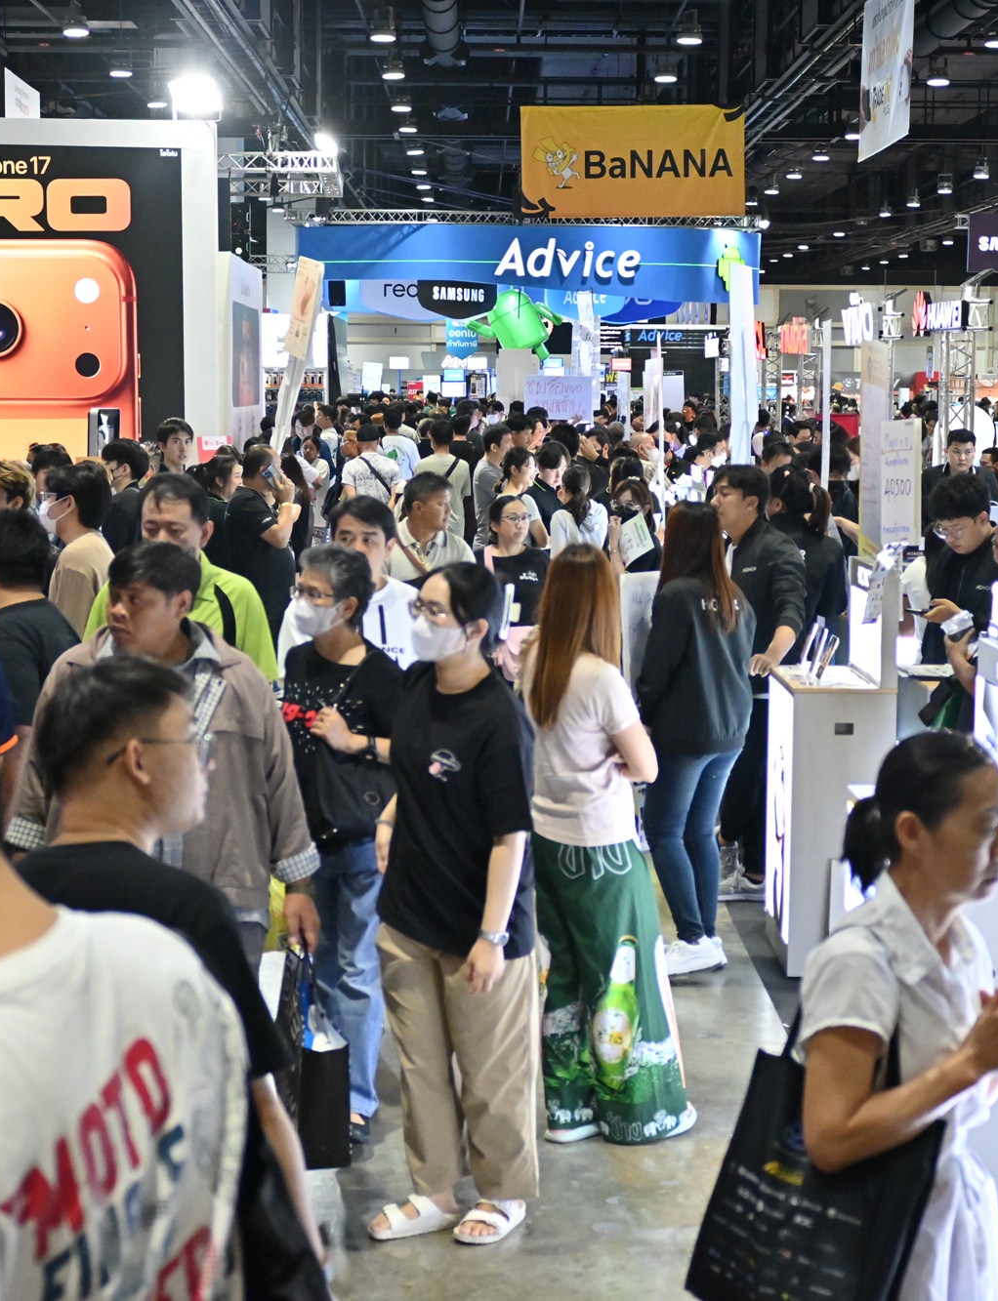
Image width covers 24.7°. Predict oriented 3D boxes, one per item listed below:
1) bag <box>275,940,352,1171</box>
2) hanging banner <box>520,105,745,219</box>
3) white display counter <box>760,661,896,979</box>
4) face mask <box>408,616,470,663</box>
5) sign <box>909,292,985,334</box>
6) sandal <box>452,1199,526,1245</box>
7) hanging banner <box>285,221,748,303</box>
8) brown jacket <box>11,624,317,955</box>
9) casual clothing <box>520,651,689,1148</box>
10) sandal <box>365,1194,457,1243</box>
[{"bbox_3d":[-0.439,0.996,5.485,0.115,0.360,0.360,-1,24,-9],"label":"bag"},{"bbox_3d":[1.882,-6.865,32.000,3.170,1.550,0.030,0,7,4],"label":"hanging banner"},{"bbox_3d":[1.179,0.591,8.115,0.355,1.007,0.640,0,7,0],"label":"white display counter"},{"bbox_3d":[-0.143,-0.027,5.420,0.090,0.115,0.140,-6,10,-44],"label":"face mask"},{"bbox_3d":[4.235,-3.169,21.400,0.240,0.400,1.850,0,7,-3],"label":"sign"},{"bbox_3d":[-0.024,1.353,5.500,0.100,0.080,0.245,4,8,26],"label":"sandal"},{"bbox_3d":[0.548,-7.119,42.000,8.500,1.450,0.250,-1,7,-7],"label":"hanging banner"},{"bbox_3d":[-0.753,0.295,5.120,0.660,0.720,0.360,-1,7,-6],"label":"brown jacket"},{"bbox_3d":[0.303,0.659,6.180,0.430,1.300,0.370,6,9,42],"label":"casual clothing"},{"bbox_3d":[-0.195,1.364,5.519,0.245,0.072,0.097,-3,8,-26],"label":"sandal"}]

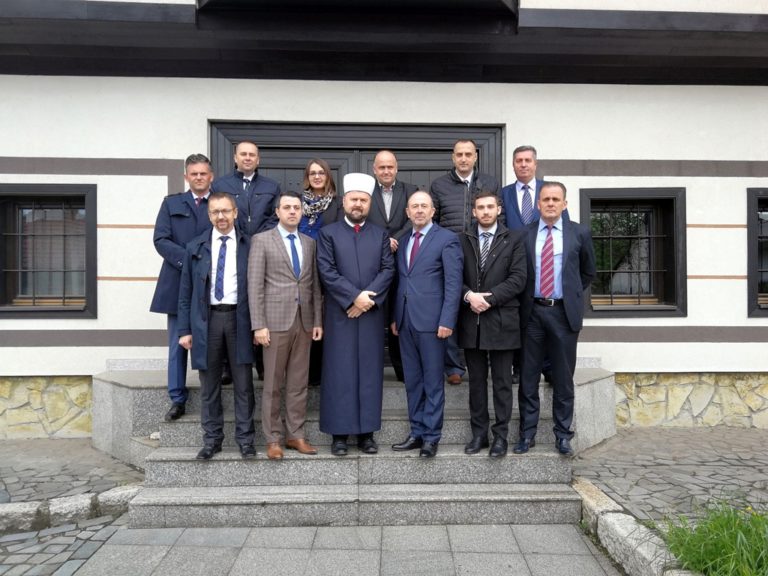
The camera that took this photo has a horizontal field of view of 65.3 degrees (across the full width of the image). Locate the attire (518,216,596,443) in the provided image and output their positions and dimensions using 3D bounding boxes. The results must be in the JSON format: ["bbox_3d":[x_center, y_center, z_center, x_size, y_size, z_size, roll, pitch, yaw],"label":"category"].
[{"bbox_3d":[1.185,0.284,4.090,0.530,1.540,0.350,0,0,19],"label":"attire"}]

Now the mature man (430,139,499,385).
[{"bbox_3d":[0.620,-0.217,4.560,0.550,1.842,0.360,0,2,2],"label":"mature man"}]

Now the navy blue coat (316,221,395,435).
[{"bbox_3d":[-0.193,0.265,4.066,0.540,1.487,0.380,0,2,-1],"label":"navy blue coat"}]

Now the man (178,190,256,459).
[{"bbox_3d":[-1.110,0.237,3.970,0.540,1.750,0.360,0,0,-14],"label":"man"}]

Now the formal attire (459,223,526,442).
[{"bbox_3d":[0.734,0.301,4.050,0.490,1.490,0.350,0,0,19],"label":"formal attire"}]

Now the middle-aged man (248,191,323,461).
[{"bbox_3d":[-0.662,0.225,4.027,0.510,1.761,0.340,0,2,-7],"label":"middle-aged man"}]

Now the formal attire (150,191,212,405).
[{"bbox_3d":[-1.375,0.065,4.323,0.560,1.552,0.360,-1,2,-14],"label":"formal attire"}]

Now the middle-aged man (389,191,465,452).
[{"bbox_3d":[0.285,0.232,4.020,0.510,1.765,0.340,0,0,21],"label":"middle-aged man"}]

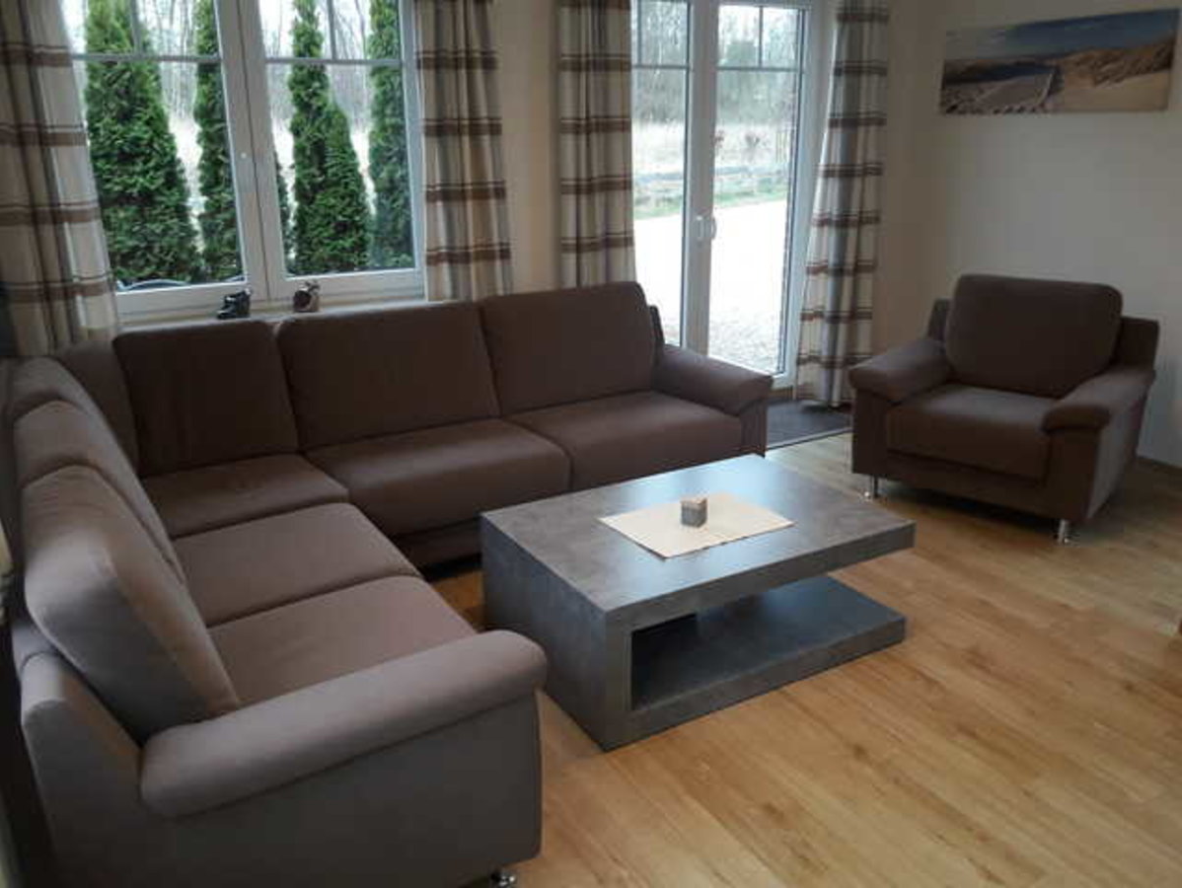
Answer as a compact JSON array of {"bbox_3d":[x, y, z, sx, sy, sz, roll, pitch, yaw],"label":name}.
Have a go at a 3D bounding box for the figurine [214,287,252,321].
[{"bbox_3d":[-1.427,-0.563,3.809,0.120,0.115,0.075,-16,24,-39],"label":"figurine"}]

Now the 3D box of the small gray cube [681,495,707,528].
[{"bbox_3d":[0.317,0.210,2.924,0.059,0.067,0.059,11,22,31],"label":"small gray cube"}]

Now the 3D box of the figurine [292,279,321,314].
[{"bbox_3d":[-1.167,-0.605,3.915,0.100,0.128,0.080,-3,18,-6],"label":"figurine"}]

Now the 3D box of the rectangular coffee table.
[{"bbox_3d":[0.320,0.416,2.973,1.085,0.401,0.742,-11,21,-28],"label":"rectangular coffee table"}]

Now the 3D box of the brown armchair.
[{"bbox_3d":[1.752,-0.219,4.083,0.985,0.900,0.828,13,23,36],"label":"brown armchair"}]

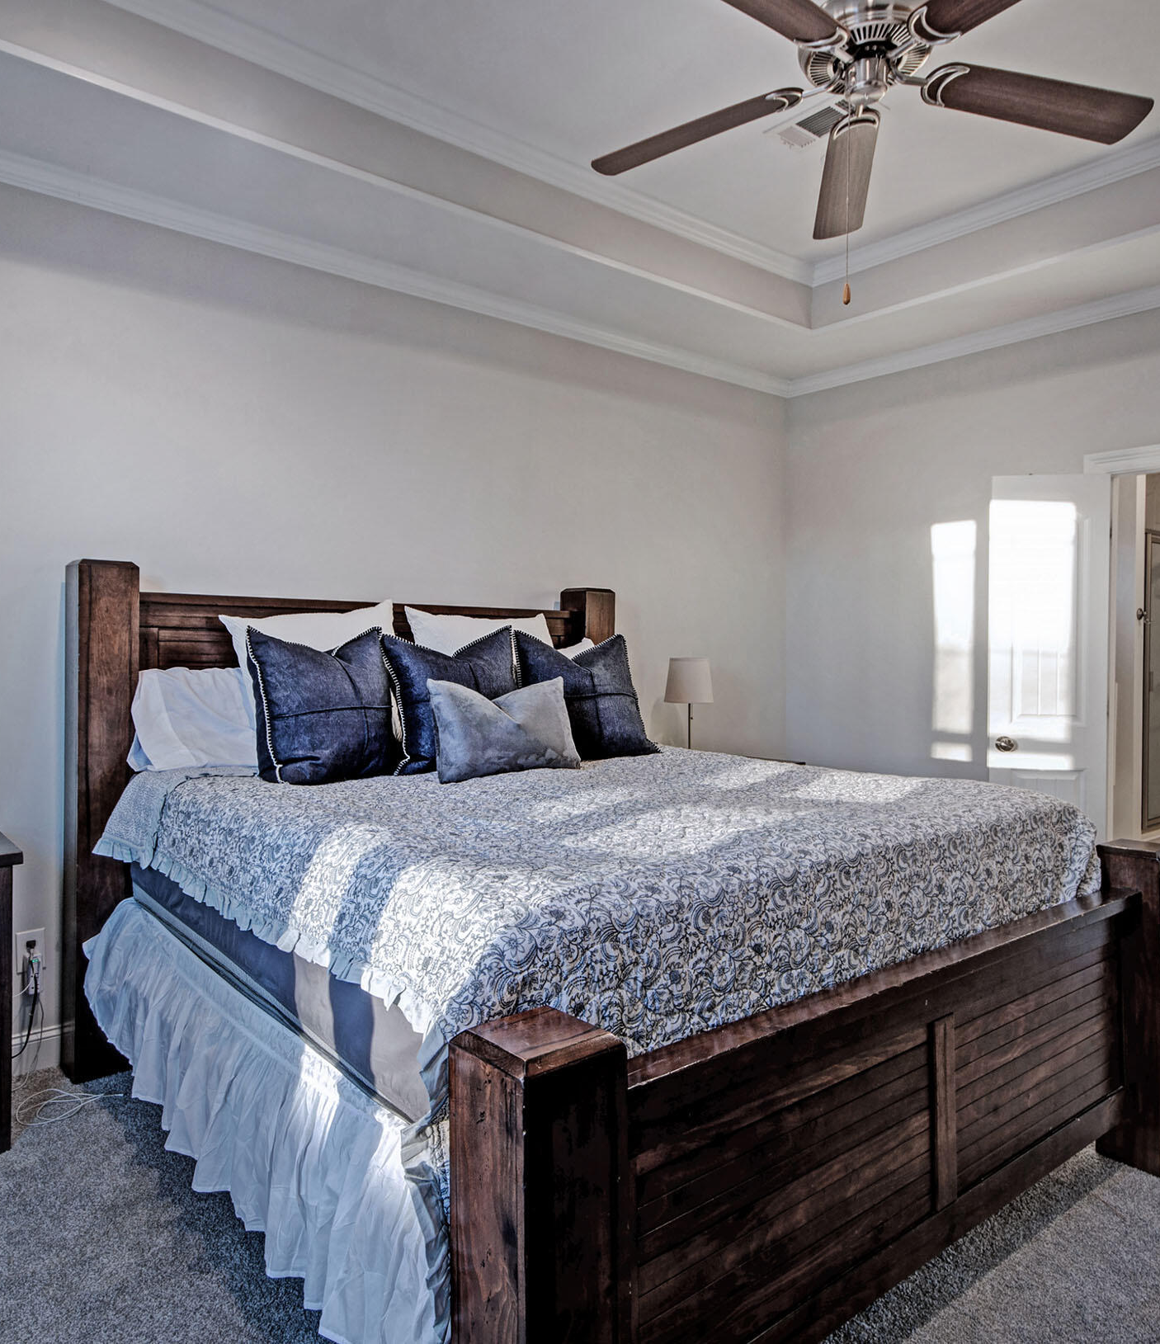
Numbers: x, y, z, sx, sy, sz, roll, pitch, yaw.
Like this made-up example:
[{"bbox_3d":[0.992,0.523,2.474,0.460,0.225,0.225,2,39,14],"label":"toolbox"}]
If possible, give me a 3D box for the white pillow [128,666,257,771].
[{"bbox_3d":[-1.027,0.153,2.931,0.746,0.393,0.171,-1,-31,-39],"label":"white pillow"}]

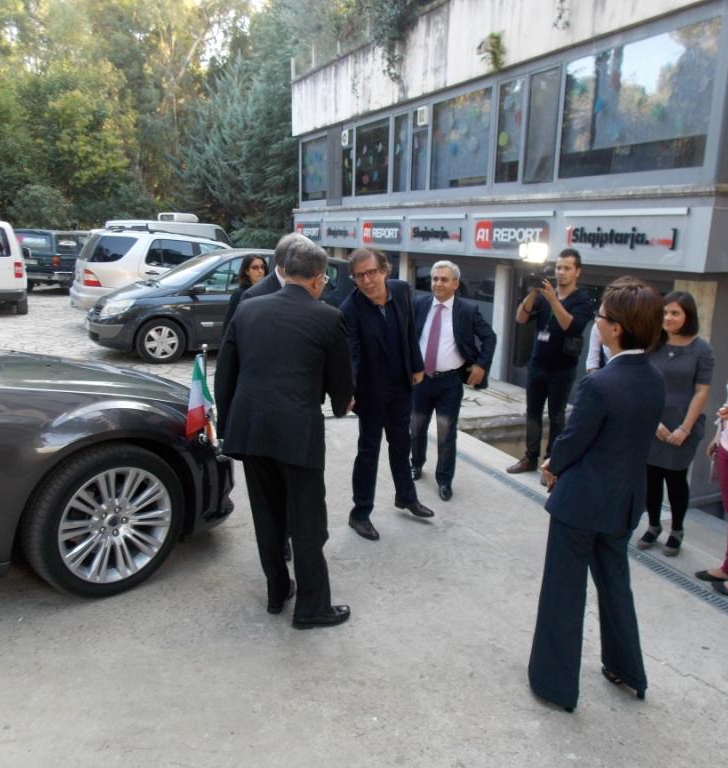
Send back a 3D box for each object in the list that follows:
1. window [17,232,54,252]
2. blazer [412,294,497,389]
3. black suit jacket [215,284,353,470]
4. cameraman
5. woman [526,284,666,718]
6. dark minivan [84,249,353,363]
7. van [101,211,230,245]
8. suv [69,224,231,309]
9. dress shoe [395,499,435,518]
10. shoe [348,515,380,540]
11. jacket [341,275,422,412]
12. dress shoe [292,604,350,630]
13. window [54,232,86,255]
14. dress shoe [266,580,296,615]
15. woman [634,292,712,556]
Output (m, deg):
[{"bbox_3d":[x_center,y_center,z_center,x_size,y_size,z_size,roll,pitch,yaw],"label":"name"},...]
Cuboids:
[{"bbox_3d":[-8.938,-3.827,18.400,1.300,0.520,0.100,5,13,17],"label":"window"},{"bbox_3d":[0.663,-0.311,5.100,0.620,0.720,0.360,6,14,23],"label":"blazer"},{"bbox_3d":[-0.386,-0.031,3.220,0.600,0.820,0.400,7,14,24],"label":"black suit jacket"},{"bbox_3d":[1.488,-0.141,5.349,0.600,1.800,0.540,-10,17,-41],"label":"cameraman"},{"bbox_3d":[0.915,0.450,2.696,0.480,1.700,0.450,-10,17,-42],"label":"woman"},{"bbox_3d":[-2.183,-1.337,11.014,4.300,1.620,1.840,-4,13,-32],"label":"dark minivan"},{"bbox_3d":[-5.641,-4.110,21.222,1.900,2.200,4.900,8,14,27],"label":"van"},{"bbox_3d":[-3.698,-2.306,14.354,4.590,1.800,1.840,-8,16,-36],"label":"suv"},{"bbox_3d":[0.347,0.813,4.617,0.285,0.110,0.105,9,14,30],"label":"dress shoe"},{"bbox_3d":[0.008,0.879,4.297,0.103,0.110,0.287,-2,13,-36],"label":"shoe"},{"bbox_3d":[0.107,-0.248,4.170,0.540,0.790,0.380,2,13,4],"label":"jacket"},{"bbox_3d":[-0.194,1.060,3.180,0.287,0.110,0.103,1,11,-25],"label":"dress shoe"},{"bbox_3d":[-7.894,-3.779,18.300,0.060,0.520,1.150,4,13,13],"label":"window"},{"bbox_3d":[-0.398,1.007,3.359,0.103,0.110,0.287,7,10,8],"label":"dress shoe"},{"bbox_3d":[1.997,0.248,4.375,0.460,1.660,0.330,12,17,41],"label":"woman"}]

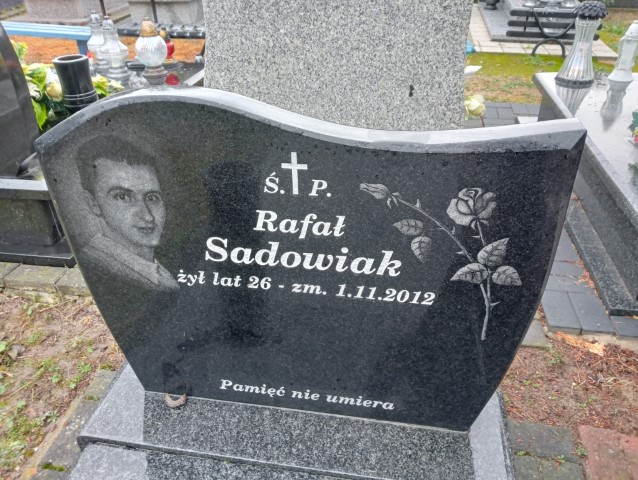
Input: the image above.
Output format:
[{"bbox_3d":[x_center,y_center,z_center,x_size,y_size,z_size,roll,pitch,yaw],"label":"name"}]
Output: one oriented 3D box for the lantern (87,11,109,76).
[{"bbox_3d":[-1.328,-1.180,3.117,0.162,0.369,0.162,5,32,8],"label":"lantern"}]

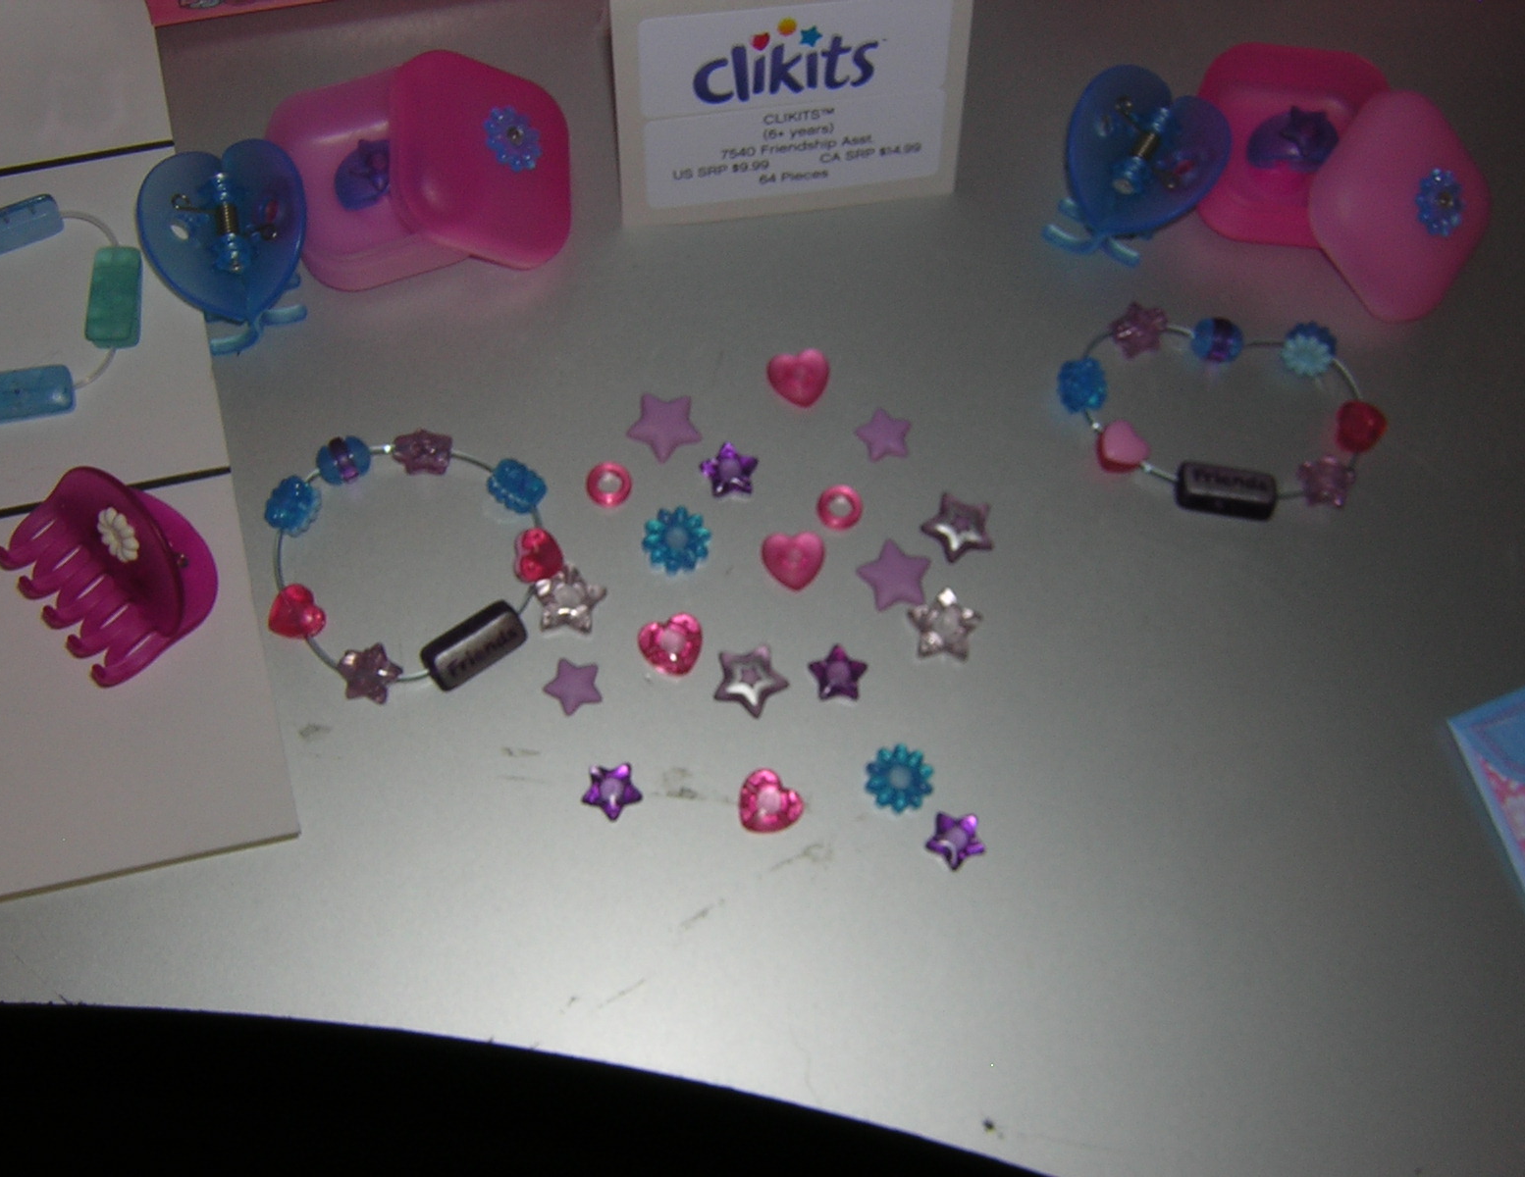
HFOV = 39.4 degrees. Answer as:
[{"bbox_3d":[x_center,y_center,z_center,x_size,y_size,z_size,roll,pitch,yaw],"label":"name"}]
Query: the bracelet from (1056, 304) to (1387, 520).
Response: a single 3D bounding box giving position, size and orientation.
[{"bbox_3d":[0.105,-0.040,0.487,0.076,0.011,0.046,8,76,-1],"label":"bracelet"}]

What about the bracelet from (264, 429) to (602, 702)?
[{"bbox_3d":[-0.072,-0.005,0.462,0.070,0.012,0.056,0,76,-2],"label":"bracelet"}]

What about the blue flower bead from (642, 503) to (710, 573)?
[{"bbox_3d":[-0.019,-0.011,0.468,0.015,0.005,0.015,0,76,-2],"label":"blue flower bead"}]

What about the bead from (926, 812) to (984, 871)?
[{"bbox_3d":[0.041,0.054,0.454,0.013,0.005,0.012,4,76,-1],"label":"bead"}]

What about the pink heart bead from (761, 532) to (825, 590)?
[{"bbox_3d":[0.007,-0.006,0.476,0.014,0.005,0.013,0,76,-3],"label":"pink heart bead"}]

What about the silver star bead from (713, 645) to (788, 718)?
[{"bbox_3d":[-0.003,0.021,0.469,0.017,0.005,0.016,-10,77,-6],"label":"silver star bead"}]

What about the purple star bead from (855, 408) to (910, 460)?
[{"bbox_3d":[0.027,-0.034,0.476,0.013,0.004,0.012,-8,77,-4],"label":"purple star bead"}]

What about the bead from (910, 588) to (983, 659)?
[{"bbox_3d":[0.040,0.008,0.466,0.016,0.005,0.015,5,76,-1],"label":"bead"}]

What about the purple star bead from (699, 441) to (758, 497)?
[{"bbox_3d":[-0.007,-0.026,0.473,0.013,0.005,0.012,-6,76,-3],"label":"purple star bead"}]

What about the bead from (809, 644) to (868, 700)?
[{"bbox_3d":[0.017,0.018,0.462,0.013,0.005,0.012,1,76,-2],"label":"bead"}]

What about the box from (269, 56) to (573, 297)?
[{"bbox_3d":[-0.077,-0.096,0.480,0.067,0.032,0.044,-7,76,-5],"label":"box"}]

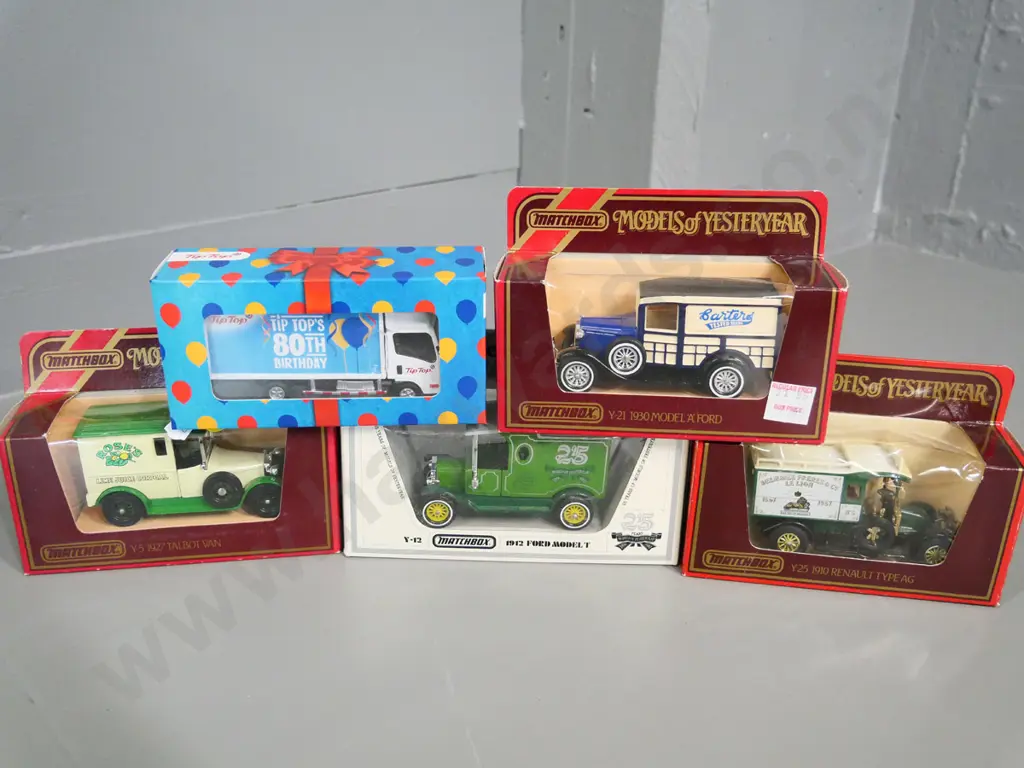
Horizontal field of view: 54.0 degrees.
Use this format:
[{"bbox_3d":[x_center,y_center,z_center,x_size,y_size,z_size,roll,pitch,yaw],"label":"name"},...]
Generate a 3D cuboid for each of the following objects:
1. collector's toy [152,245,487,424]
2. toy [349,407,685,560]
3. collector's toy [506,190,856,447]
[{"bbox_3d":[-0.085,-0.022,0.475,0.145,0.071,0.048,-1,25,-3],"label":"collector's toy"},{"bbox_3d":[0.001,0.030,0.502,0.165,0.104,0.049,2,22,0],"label":"toy"},{"bbox_3d":[0.069,-0.033,0.460,0.147,0.103,0.049,2,23,5],"label":"collector's toy"}]

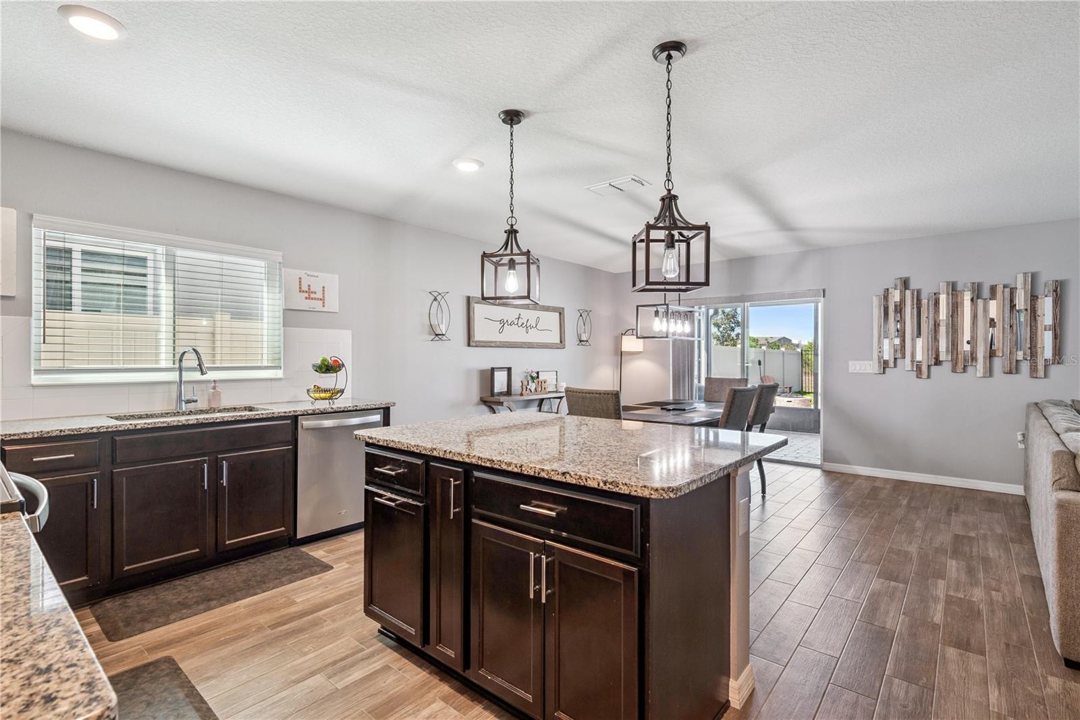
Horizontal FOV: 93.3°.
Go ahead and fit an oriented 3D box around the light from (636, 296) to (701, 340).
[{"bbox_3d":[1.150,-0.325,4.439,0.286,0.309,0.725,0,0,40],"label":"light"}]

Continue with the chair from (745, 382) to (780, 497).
[{"bbox_3d":[1.715,0.702,4.476,0.620,1.000,0.470,0,0,40],"label":"chair"}]

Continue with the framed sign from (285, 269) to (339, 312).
[{"bbox_3d":[-1.730,-0.519,3.870,0.025,0.291,0.419,0,0,40],"label":"framed sign"}]

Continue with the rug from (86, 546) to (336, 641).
[{"bbox_3d":[-1.703,1.208,2.740,0.479,0.017,1.010,0,0,40],"label":"rug"}]

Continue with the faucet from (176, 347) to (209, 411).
[{"bbox_3d":[-2.118,0.117,3.148,0.260,0.385,0.110,0,0,27],"label":"faucet"}]

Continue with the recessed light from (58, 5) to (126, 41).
[{"bbox_3d":[-1.613,-1.204,1.839,0.187,0.028,0.187,0,0,40],"label":"recessed light"}]

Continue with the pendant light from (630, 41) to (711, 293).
[{"bbox_3d":[0.499,-0.731,1.961,0.236,0.921,0.236,0,0,-2],"label":"pendant light"}]

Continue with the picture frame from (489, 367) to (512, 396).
[{"bbox_3d":[-0.406,0.230,5.390,0.040,0.307,0.270,0,0,40],"label":"picture frame"}]

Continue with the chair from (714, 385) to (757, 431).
[{"bbox_3d":[1.297,0.705,3.978,0.620,1.000,0.470,0,0,40],"label":"chair"}]

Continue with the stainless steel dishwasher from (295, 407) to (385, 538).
[{"bbox_3d":[-1.549,0.757,3.643,0.600,0.800,0.621,0,0,40],"label":"stainless steel dishwasher"}]

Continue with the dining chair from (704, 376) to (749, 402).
[{"bbox_3d":[1.824,0.698,5.246,0.470,1.000,0.620,0,0,40],"label":"dining chair"}]

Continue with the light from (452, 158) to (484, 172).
[{"bbox_3d":[-0.451,-1.212,3.194,0.190,0.028,0.190,0,0,0],"label":"light"}]

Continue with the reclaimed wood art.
[{"bbox_3d":[3.940,-0.316,4.800,1.341,0.995,0.050,0,0,40],"label":"reclaimed wood art"}]

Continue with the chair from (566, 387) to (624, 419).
[{"bbox_3d":[0.567,0.708,3.959,0.490,1.000,0.630,0,0,40],"label":"chair"}]

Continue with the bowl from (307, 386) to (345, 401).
[{"bbox_3d":[-1.513,0.233,3.615,0.250,0.095,0.250,0,0,0],"label":"bowl"}]

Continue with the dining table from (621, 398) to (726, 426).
[{"bbox_3d":[1.255,0.821,4.575,1.000,0.760,1.810,0,0,40],"label":"dining table"}]

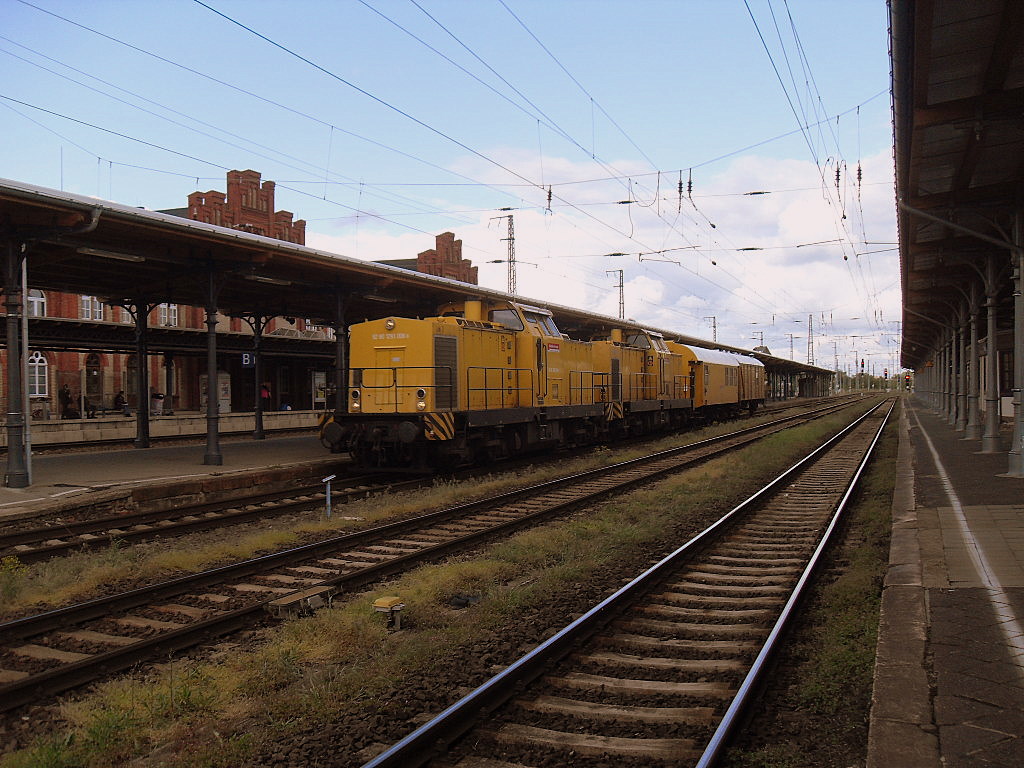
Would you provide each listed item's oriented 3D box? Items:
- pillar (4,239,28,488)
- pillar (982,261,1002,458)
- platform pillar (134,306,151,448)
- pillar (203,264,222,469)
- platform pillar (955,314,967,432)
[{"bbox_3d":[-8.560,-0.360,17.300,0.380,4.280,0.380,0,0,22],"label":"pillar"},{"bbox_3d":[10.740,-0.660,22.500,0.390,4.380,0.390,0,0,22],"label":"pillar"},{"bbox_3d":[-10.930,-0.240,29.700,0.420,4.250,0.420,0,0,22],"label":"platform pillar"},{"bbox_3d":[-6.760,-0.420,22.700,0.390,4.450,0.390,0,0,22],"label":"pillar"},{"bbox_3d":[15.300,-0.450,34.300,0.380,4.050,0.380,0,0,22],"label":"platform pillar"}]

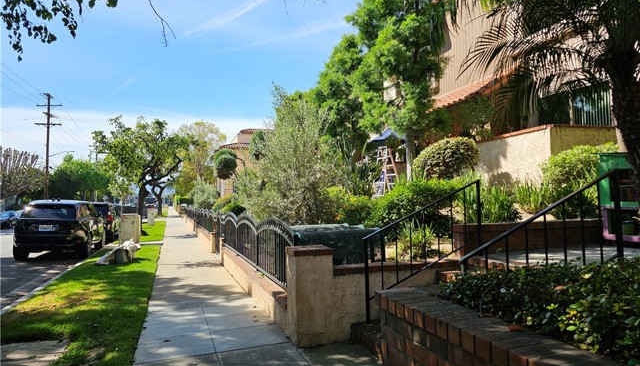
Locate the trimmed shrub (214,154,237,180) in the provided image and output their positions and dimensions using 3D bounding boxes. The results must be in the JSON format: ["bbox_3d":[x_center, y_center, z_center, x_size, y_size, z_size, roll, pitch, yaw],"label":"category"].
[{"bbox_3d":[-4.445,-0.776,20.000,1.030,1.220,1.030,-1,-3,0],"label":"trimmed shrub"}]

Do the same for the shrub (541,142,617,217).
[{"bbox_3d":[4.280,-0.049,7.000,1.220,1.270,1.120,1,-3,-19],"label":"shrub"}]

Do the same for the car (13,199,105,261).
[{"bbox_3d":[-8.297,1.428,13.883,1.950,1.680,4.800,1,-3,-19],"label":"car"}]

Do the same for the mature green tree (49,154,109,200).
[{"bbox_3d":[-33.937,0.071,60.000,7.600,8.600,7.600,1,-3,-19],"label":"mature green tree"}]

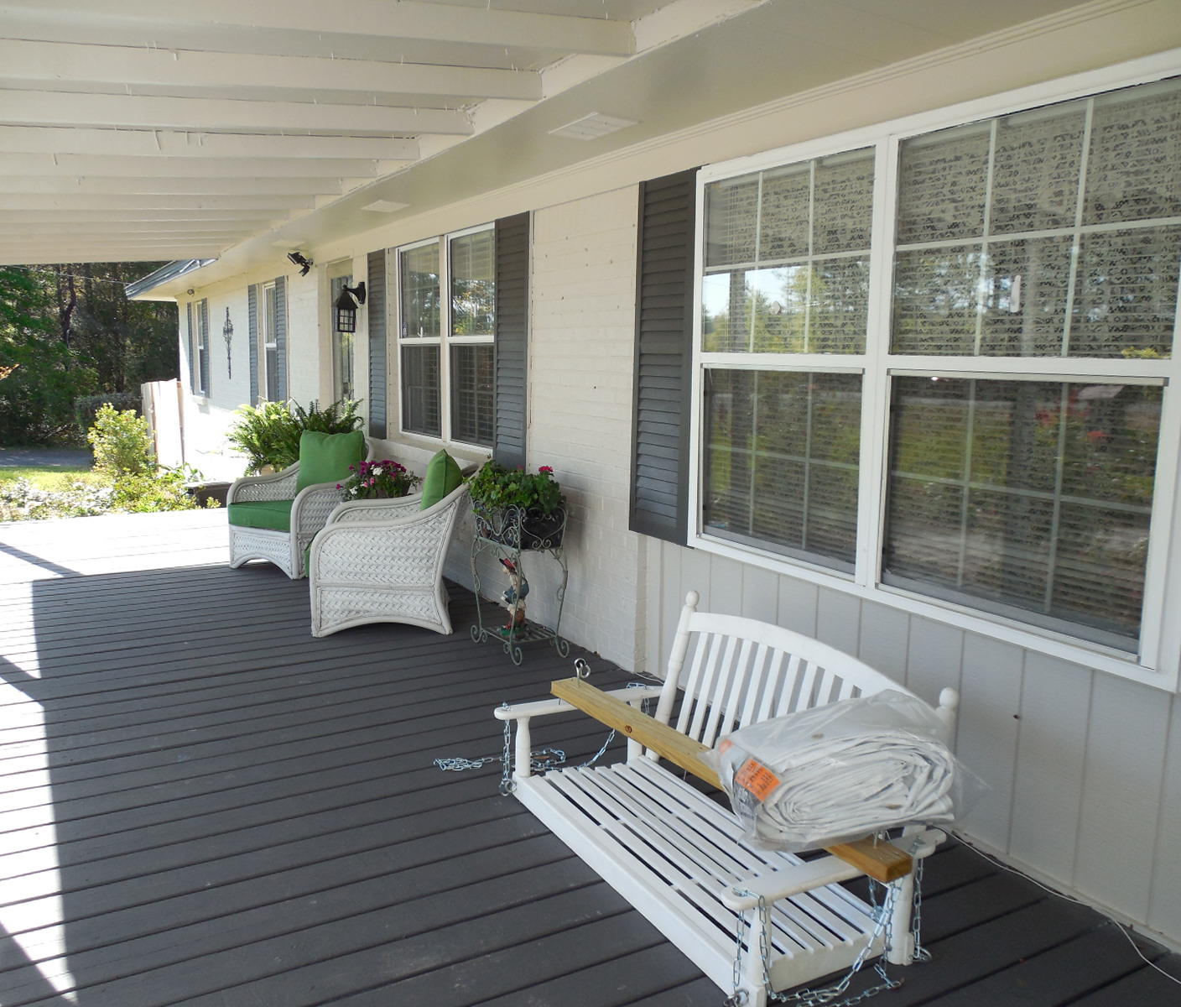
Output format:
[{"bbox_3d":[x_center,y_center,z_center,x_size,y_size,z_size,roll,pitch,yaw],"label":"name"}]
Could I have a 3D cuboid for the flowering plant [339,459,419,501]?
[{"bbox_3d":[-1.314,-0.120,6.000,0.460,0.320,0.380,-2,9,-17],"label":"flowering plant"}]

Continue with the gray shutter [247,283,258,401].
[{"bbox_3d":[-3.550,-1.644,10.236,0.035,1.285,0.370,-5,10,-30],"label":"gray shutter"}]

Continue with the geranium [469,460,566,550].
[{"bbox_3d":[-0.333,-0.004,4.440,0.280,0.360,0.460,-5,10,-30],"label":"geranium"}]

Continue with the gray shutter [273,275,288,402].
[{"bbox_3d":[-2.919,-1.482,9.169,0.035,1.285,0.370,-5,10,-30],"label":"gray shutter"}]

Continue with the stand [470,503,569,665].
[{"bbox_3d":[-0.324,0.345,4.473,0.270,0.680,0.450,-5,10,-30],"label":"stand"}]

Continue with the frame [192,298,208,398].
[{"bbox_3d":[-5.664,-2.260,14.066,0.100,1.320,0.980,-4,10,-30],"label":"frame"}]

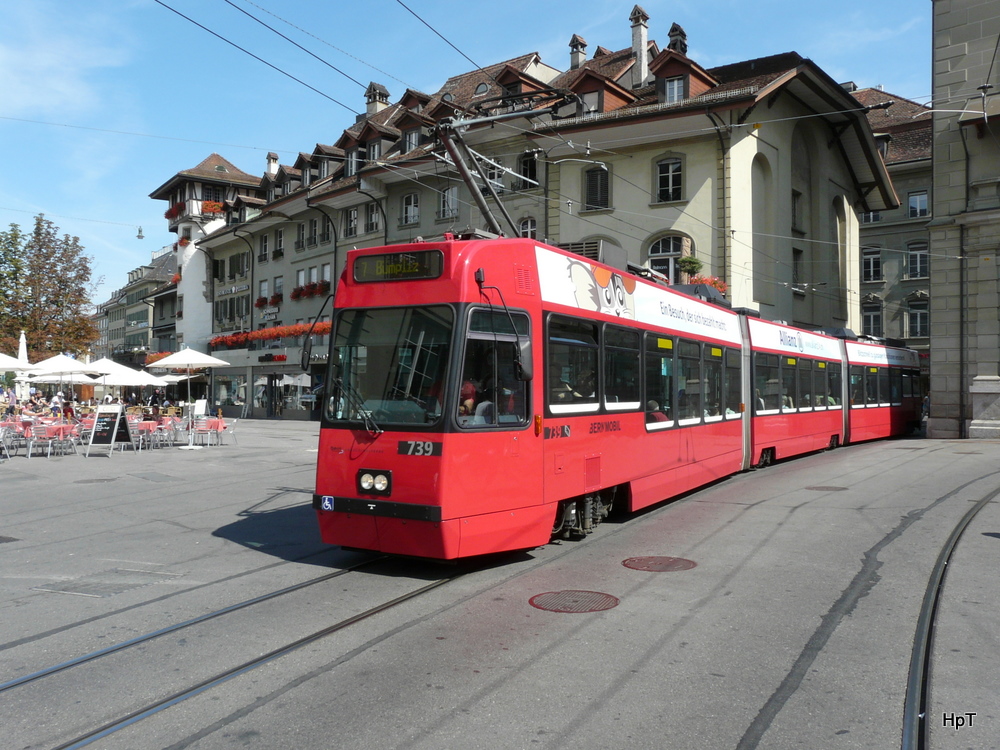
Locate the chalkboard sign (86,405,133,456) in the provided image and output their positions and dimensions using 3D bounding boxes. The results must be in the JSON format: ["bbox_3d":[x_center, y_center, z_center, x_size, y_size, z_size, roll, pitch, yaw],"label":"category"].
[{"bbox_3d":[-9.780,1.389,20.380,0.610,1.290,0.920,0,-1,10],"label":"chalkboard sign"}]

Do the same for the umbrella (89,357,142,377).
[{"bbox_3d":[-12.989,0.757,26.600,2.450,2.800,2.450,0,-1,0],"label":"umbrella"}]

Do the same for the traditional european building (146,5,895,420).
[{"bbox_3d":[-0.450,-7.206,47.600,39.500,19.600,21.500,-1,-1,37],"label":"traditional european building"}]

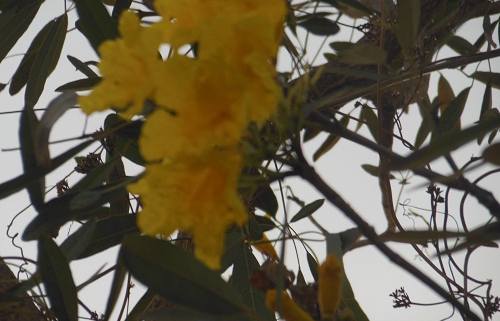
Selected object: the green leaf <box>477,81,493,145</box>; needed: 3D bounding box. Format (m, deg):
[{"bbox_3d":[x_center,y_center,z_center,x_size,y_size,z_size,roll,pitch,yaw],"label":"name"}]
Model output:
[{"bbox_3d":[0.209,-0.043,3.200,0.012,0.062,0.012,4,-18,21],"label":"green leaf"}]

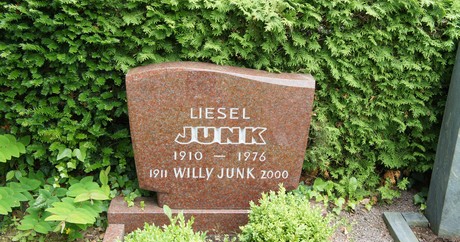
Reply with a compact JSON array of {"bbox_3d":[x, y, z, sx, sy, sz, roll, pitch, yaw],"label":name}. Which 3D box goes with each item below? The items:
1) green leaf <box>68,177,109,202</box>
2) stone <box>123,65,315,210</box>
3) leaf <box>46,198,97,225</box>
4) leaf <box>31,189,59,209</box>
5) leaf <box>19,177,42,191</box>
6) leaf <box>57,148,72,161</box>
[{"bbox_3d":[-0.661,0.320,2.565,0.165,0.066,0.122,0,27,0],"label":"green leaf"},{"bbox_3d":[-0.038,0.070,2.422,0.765,0.695,0.120,0,27,0],"label":"stone"},{"bbox_3d":[-0.726,0.412,2.499,0.211,0.056,0.132,0,27,0],"label":"leaf"},{"bbox_3d":[-0.859,0.363,2.542,0.113,0.056,0.085,0,27,0],"label":"leaf"},{"bbox_3d":[-0.940,0.294,2.585,0.099,0.038,0.070,0,27,0],"label":"leaf"},{"bbox_3d":[-0.782,0.158,2.595,0.064,0.047,0.028,0,27,0],"label":"leaf"}]

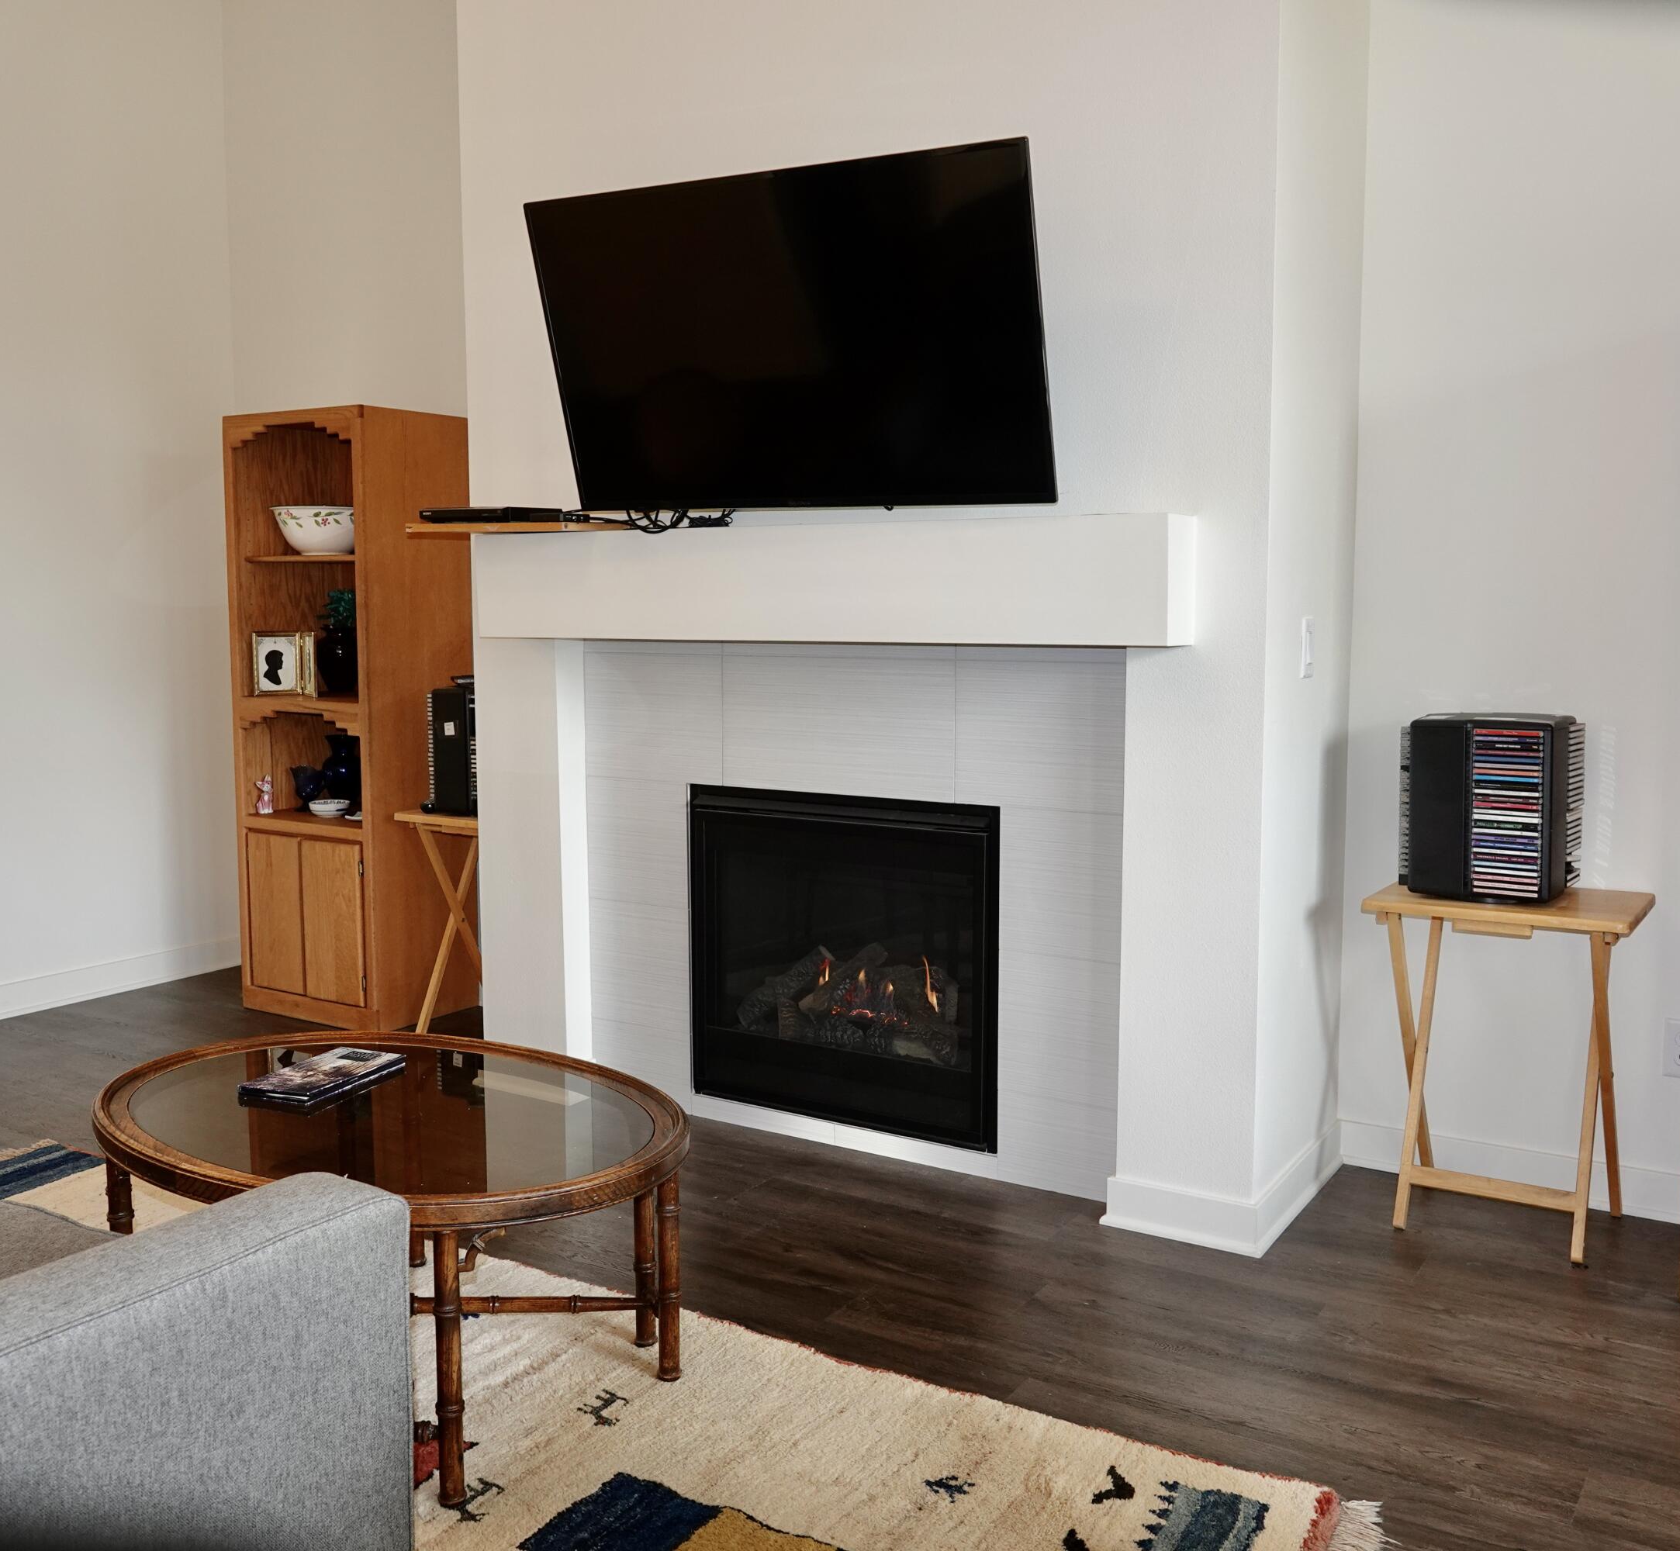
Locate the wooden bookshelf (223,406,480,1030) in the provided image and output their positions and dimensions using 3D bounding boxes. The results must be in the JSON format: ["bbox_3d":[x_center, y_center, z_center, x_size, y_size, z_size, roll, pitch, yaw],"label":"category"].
[{"bbox_3d":[-1.498,-0.177,4.780,0.605,1.816,0.398,3,7,32],"label":"wooden bookshelf"}]

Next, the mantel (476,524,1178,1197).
[{"bbox_3d":[-0.075,0.170,3.393,1.717,1.395,0.245,3,7,32],"label":"mantel"}]

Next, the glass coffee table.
[{"bbox_3d":[-0.718,0.730,2.462,1.028,0.439,0.684,3,7,32],"label":"glass coffee table"}]

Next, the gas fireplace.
[{"bbox_3d":[0.069,0.408,3.644,0.814,0.755,0.310,3,7,32],"label":"gas fireplace"}]

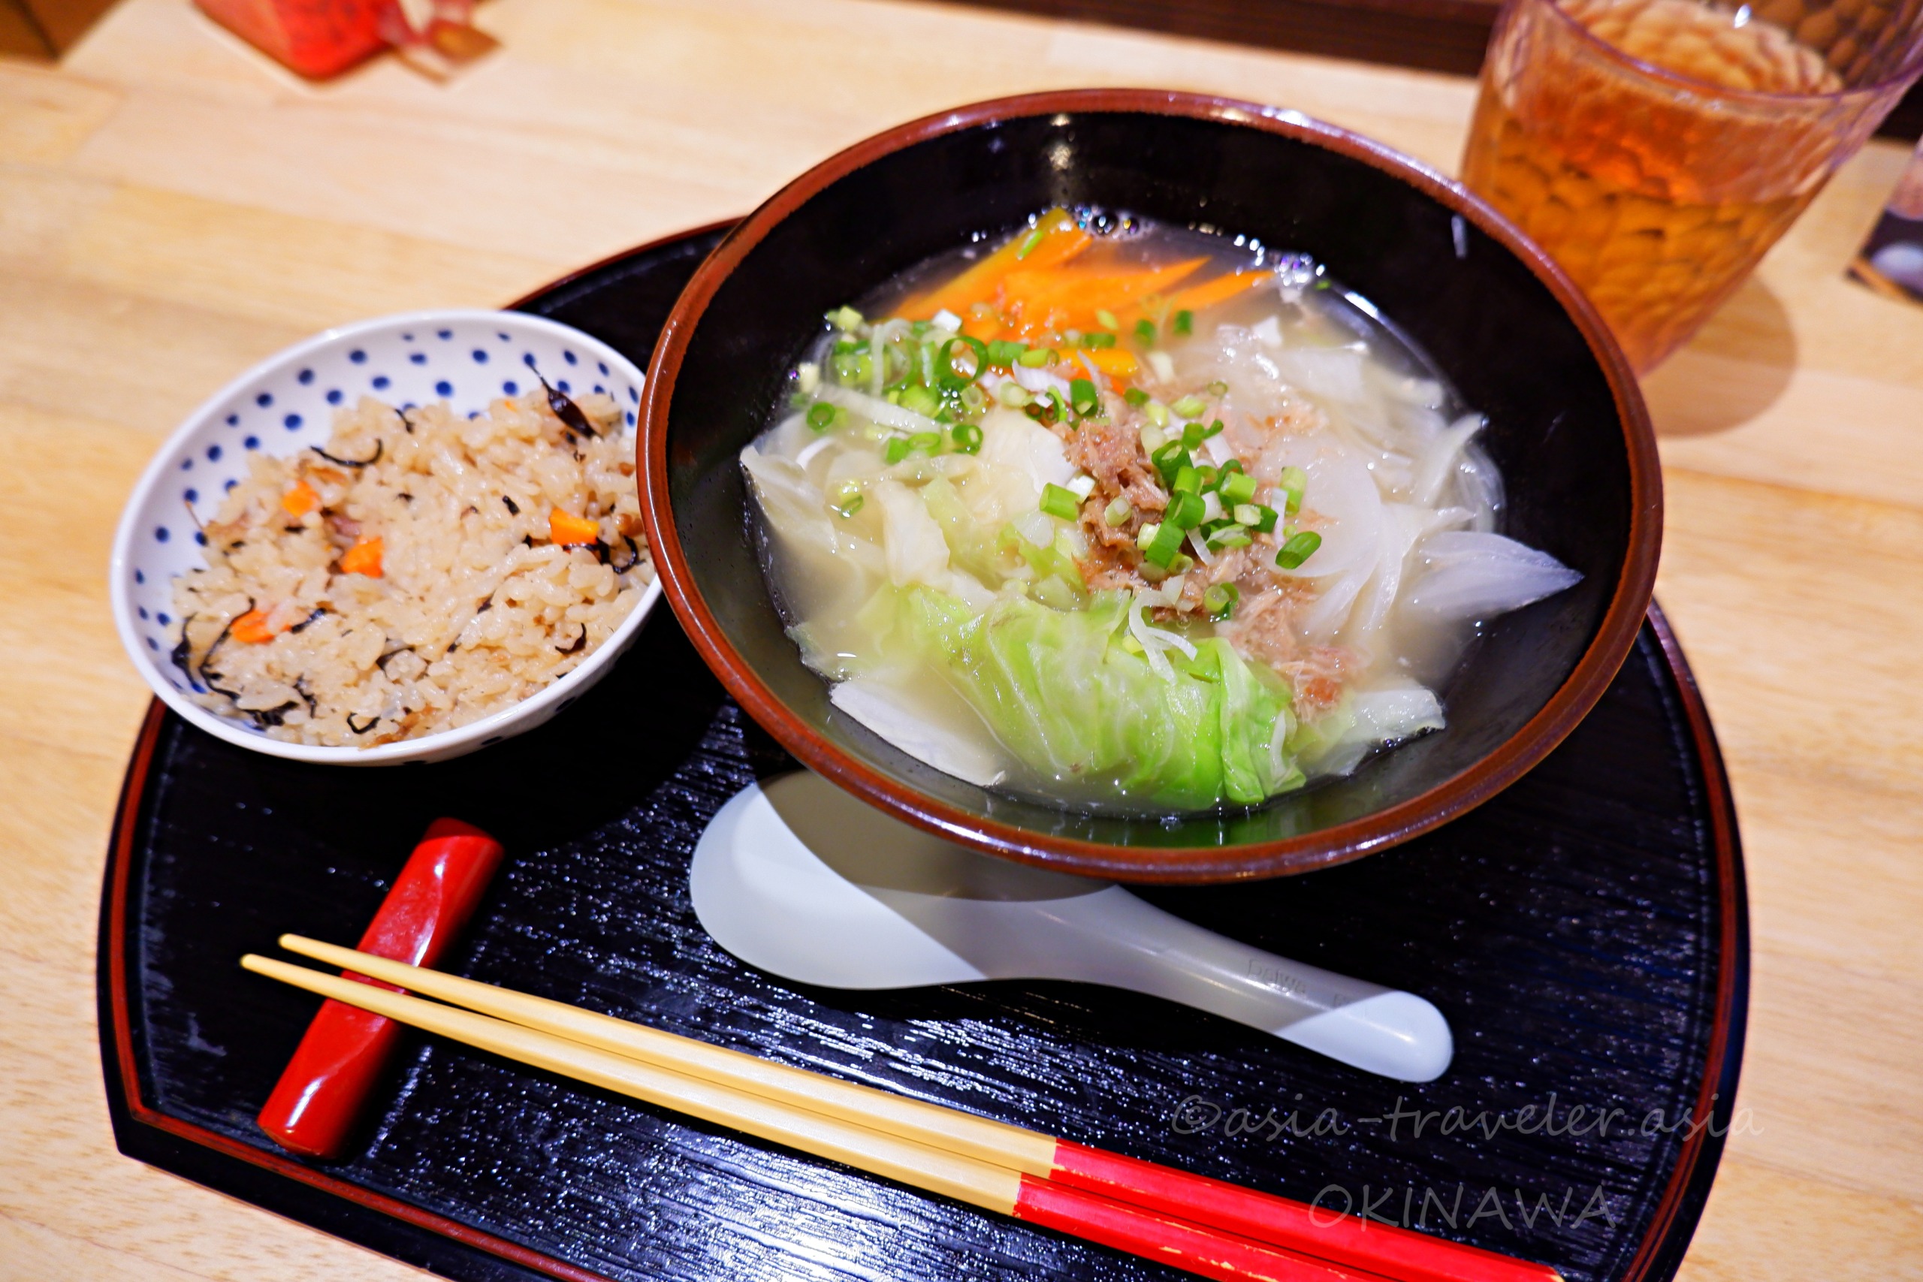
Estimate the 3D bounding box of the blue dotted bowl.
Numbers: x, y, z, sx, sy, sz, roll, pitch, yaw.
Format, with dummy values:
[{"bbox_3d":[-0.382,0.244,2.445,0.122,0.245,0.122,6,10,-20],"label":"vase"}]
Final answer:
[{"bbox_3d":[-0.107,-0.013,0.259,0.110,0.049,0.110,0,58,0],"label":"blue dotted bowl"}]

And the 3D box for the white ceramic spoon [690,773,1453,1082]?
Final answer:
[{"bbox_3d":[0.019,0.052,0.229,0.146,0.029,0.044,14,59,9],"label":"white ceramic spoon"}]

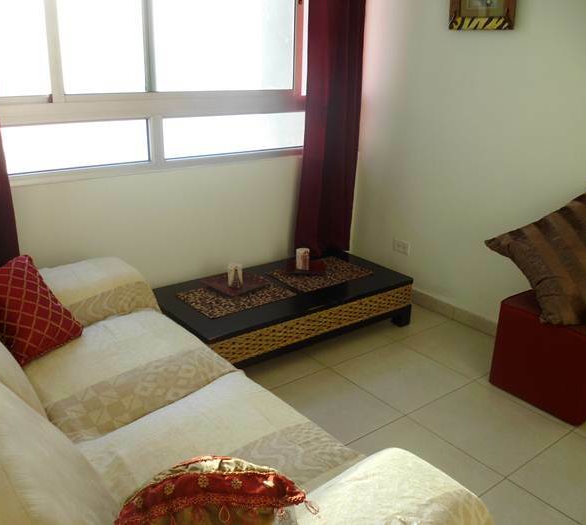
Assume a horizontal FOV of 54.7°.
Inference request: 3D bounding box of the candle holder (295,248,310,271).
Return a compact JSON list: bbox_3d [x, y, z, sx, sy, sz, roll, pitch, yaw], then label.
[{"bbox_3d":[0.054,-0.016,2.996,0.069,0.099,0.069,-13,25,-36],"label":"candle holder"}]

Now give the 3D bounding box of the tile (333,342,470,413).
[{"bbox_3d":[0.481,0.502,2.538,0.445,0.012,0.445,-13,25,-36],"label":"tile"}]

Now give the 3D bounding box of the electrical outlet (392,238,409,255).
[{"bbox_3d":[0.626,-0.088,3.293,0.010,0.072,0.115,-13,25,-36],"label":"electrical outlet"}]

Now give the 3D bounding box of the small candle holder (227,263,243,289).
[{"bbox_3d":[-0.277,0.064,2.735,0.070,0.105,0.070,2,20,-1],"label":"small candle holder"}]

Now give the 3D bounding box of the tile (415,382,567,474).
[{"bbox_3d":[0.756,0.628,2.209,0.445,0.012,0.445,-13,25,-36],"label":"tile"}]

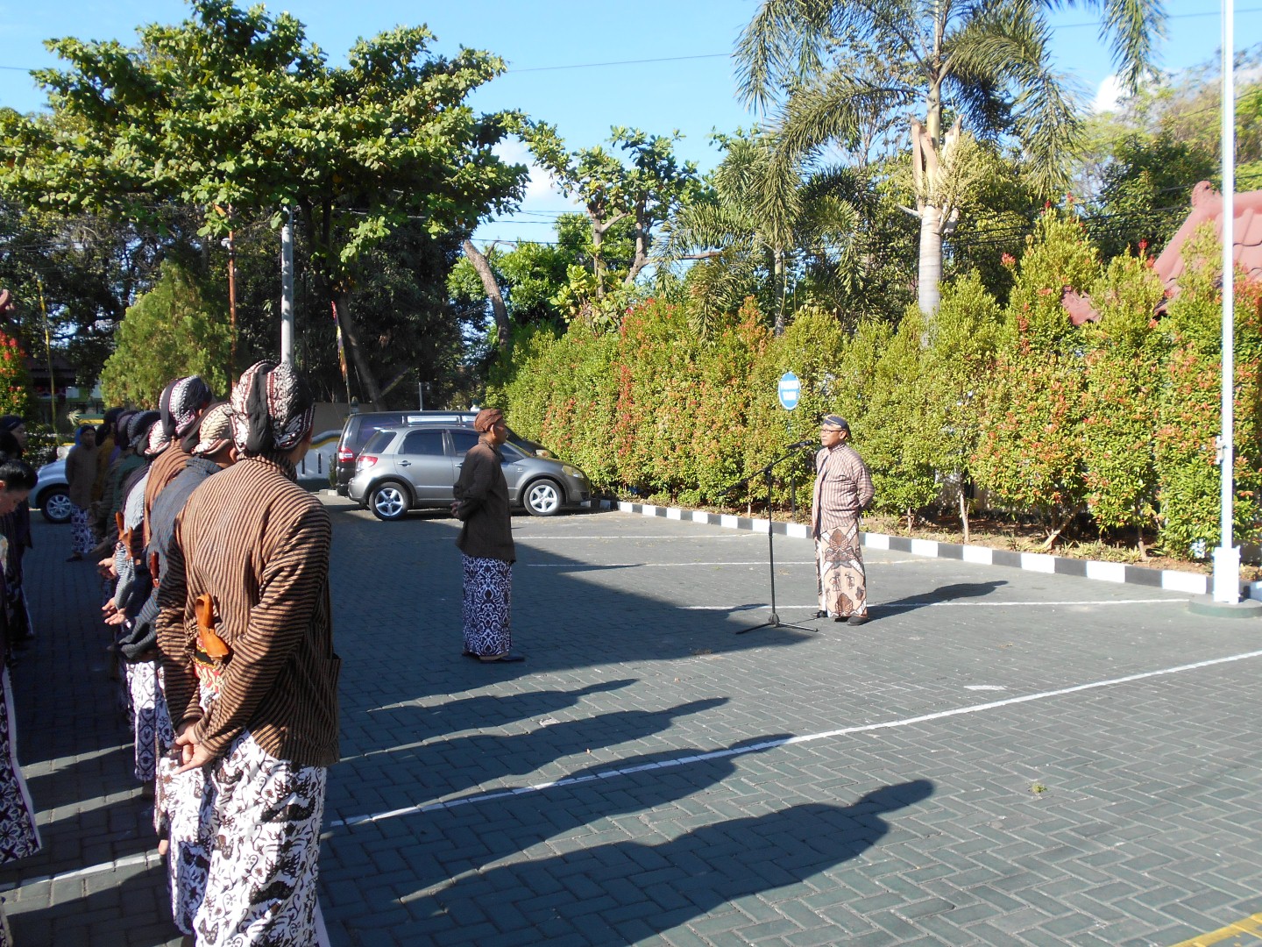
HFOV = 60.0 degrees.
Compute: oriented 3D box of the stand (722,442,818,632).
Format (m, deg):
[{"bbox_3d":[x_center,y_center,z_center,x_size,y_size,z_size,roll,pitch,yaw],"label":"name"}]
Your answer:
[{"bbox_3d":[1.080,0.465,8.420,0.840,1.430,0.580,-1,2,-26],"label":"stand"}]

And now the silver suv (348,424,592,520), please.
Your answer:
[{"bbox_3d":[-2.900,-0.072,18.950,4.140,1.605,1.755,-1,2,-17],"label":"silver suv"}]

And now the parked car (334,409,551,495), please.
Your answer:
[{"bbox_3d":[-3.600,-0.300,22.000,4.400,1.790,1.740,-1,2,-17],"label":"parked car"}]

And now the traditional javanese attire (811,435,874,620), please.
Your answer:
[{"bbox_3d":[1.700,0.450,8.740,0.380,1.450,0.500,-1,2,-28],"label":"traditional javanese attire"}]

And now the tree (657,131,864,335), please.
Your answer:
[{"bbox_3d":[2.550,-2.900,21.500,3.900,7.100,3.900,0,2,0],"label":"tree"}]

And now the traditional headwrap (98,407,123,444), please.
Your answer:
[{"bbox_3d":[-3.510,-0.320,7.400,0.250,0.250,0.190,-2,3,-37],"label":"traditional headwrap"}]

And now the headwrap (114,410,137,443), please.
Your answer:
[{"bbox_3d":[-2.890,-0.270,6.300,0.240,0.240,0.190,-2,3,-37],"label":"headwrap"}]

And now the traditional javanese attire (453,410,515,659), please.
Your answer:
[{"bbox_3d":[-0.975,0.405,7.270,0.380,1.640,0.500,-1,2,-20],"label":"traditional javanese attire"}]

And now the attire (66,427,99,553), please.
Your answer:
[{"bbox_3d":[-6.550,0.220,13.100,0.460,1.520,0.340,-2,3,-43],"label":"attire"}]

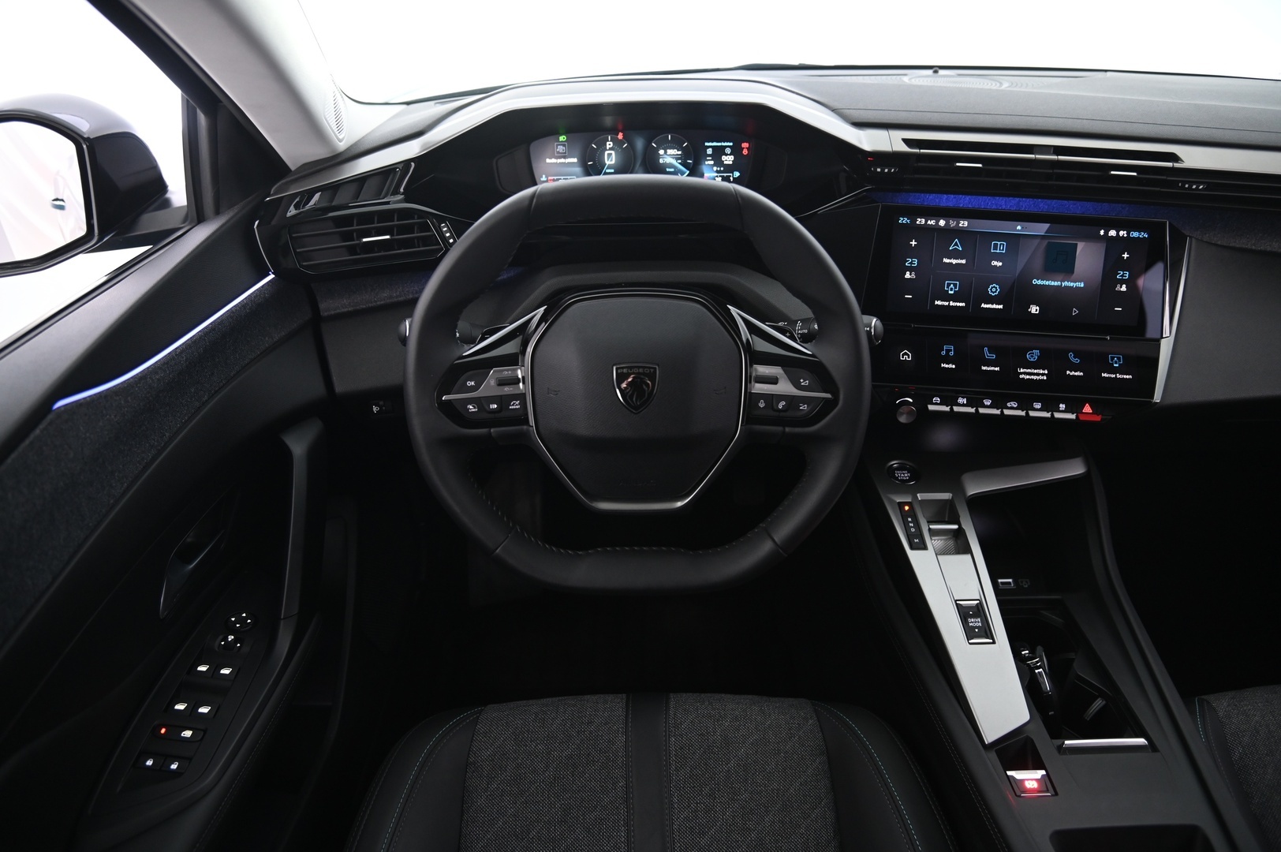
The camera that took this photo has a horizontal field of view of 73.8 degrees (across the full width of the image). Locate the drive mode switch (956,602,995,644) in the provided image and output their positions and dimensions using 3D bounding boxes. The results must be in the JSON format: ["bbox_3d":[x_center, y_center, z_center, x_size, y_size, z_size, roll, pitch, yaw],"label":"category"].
[{"bbox_3d":[0.306,0.180,0.782,0.024,0.009,0.046,0,44,0],"label":"drive mode switch"}]

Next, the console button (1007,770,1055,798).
[{"bbox_3d":[0.307,0.282,0.672,0.030,0.011,0.024,0,33,0],"label":"console button"}]

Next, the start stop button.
[{"bbox_3d":[0.281,0.051,0.917,0.033,0.009,0.033,0,44,0],"label":"start stop button"}]

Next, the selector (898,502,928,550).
[{"bbox_3d":[0.275,0.102,0.864,0.017,0.009,0.062,0,44,0],"label":"selector"}]

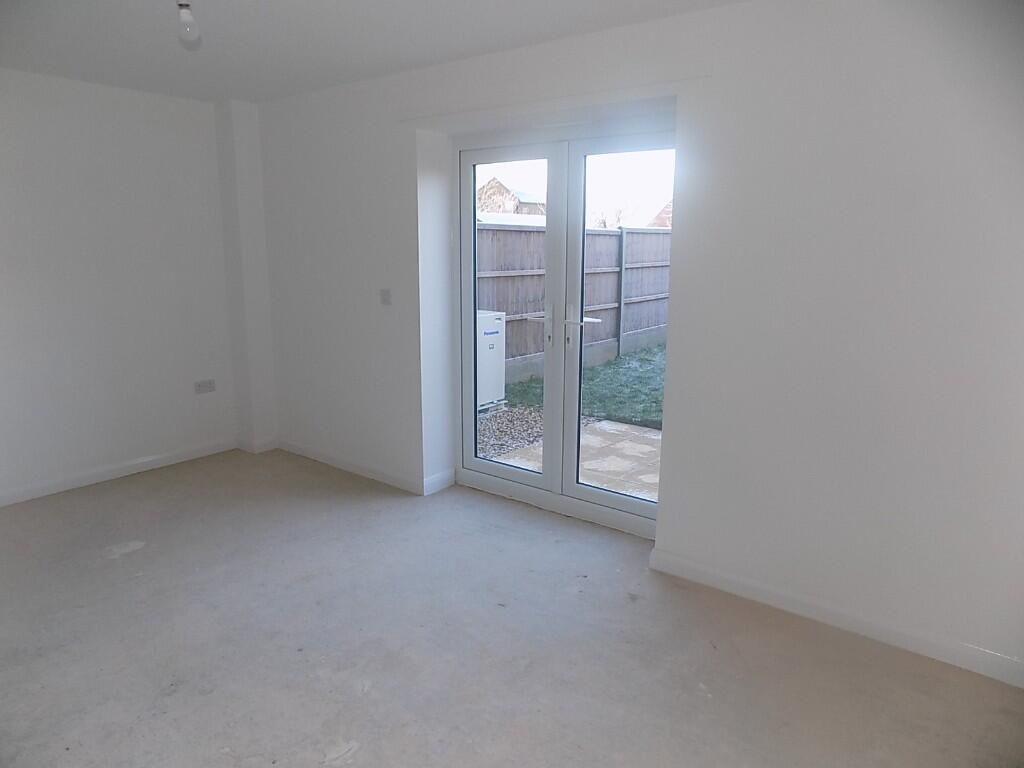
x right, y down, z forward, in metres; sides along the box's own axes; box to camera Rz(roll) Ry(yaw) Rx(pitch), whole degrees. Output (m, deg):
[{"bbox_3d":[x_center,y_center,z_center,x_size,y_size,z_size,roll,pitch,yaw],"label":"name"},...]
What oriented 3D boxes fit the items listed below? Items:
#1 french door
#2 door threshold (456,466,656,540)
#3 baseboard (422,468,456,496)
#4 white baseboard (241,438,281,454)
[{"bbox_3d":[0.285,-0.302,3.592,1.409,1.852,0.075,9,15,37],"label":"french door"},{"bbox_3d":[0.264,0.657,3.810,1.498,0.115,0.073,9,15,37],"label":"door threshold"},{"bbox_3d":[-0.440,0.595,4.132,0.020,0.098,0.276,9,15,37],"label":"baseboard"},{"bbox_3d":[-1.847,0.421,4.921,0.241,0.098,0.182,9,15,37],"label":"white baseboard"}]

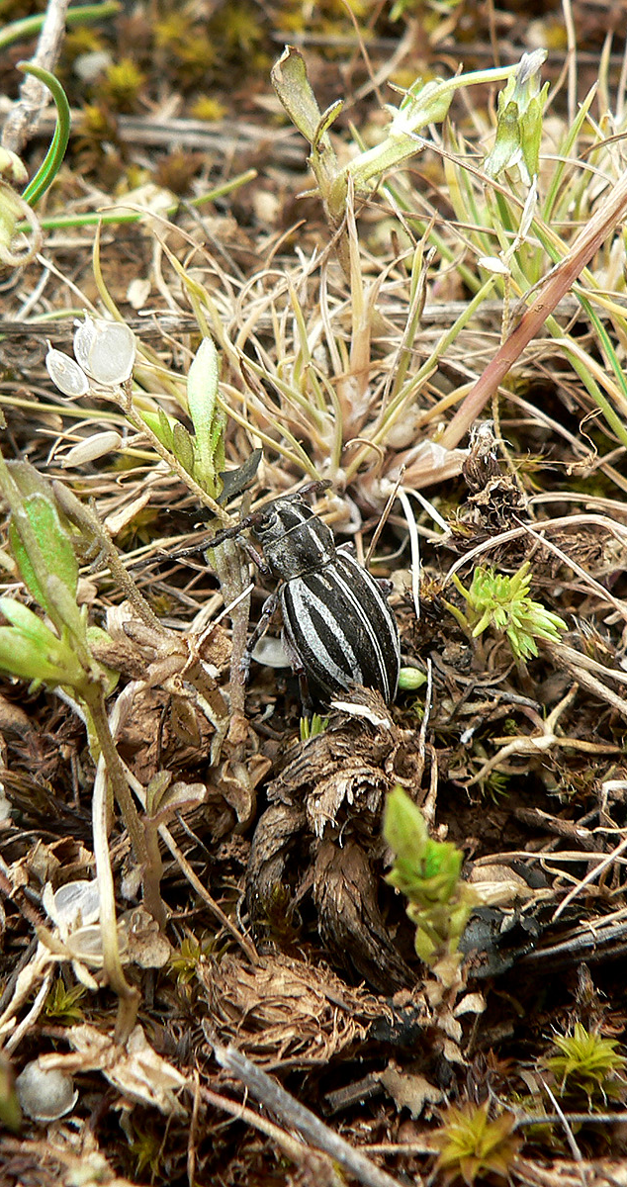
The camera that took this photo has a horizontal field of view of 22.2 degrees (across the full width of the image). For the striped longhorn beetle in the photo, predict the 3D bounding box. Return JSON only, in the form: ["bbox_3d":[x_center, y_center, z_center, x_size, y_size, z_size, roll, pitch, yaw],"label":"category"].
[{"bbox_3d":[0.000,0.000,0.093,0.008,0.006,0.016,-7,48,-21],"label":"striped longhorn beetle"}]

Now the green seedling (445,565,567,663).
[{"bbox_3d":[0.011,0.001,0.092,0.007,0.005,0.005,0,42,0],"label":"green seedling"}]

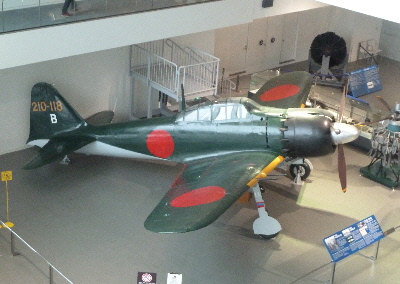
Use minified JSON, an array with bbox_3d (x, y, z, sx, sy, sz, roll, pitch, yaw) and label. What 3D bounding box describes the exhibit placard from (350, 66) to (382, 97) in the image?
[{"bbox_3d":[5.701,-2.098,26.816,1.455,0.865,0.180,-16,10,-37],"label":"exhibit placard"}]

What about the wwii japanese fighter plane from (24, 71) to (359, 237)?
[{"bbox_3d":[-0.509,-0.257,19.679,8.914,2.977,10.997,10,24,16],"label":"wwii japanese fighter plane"}]

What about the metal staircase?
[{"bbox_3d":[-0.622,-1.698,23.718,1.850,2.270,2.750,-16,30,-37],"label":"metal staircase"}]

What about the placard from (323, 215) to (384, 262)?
[{"bbox_3d":[3.328,2.058,16.608,1.748,0.539,0.070,-18,-14,-37],"label":"placard"}]

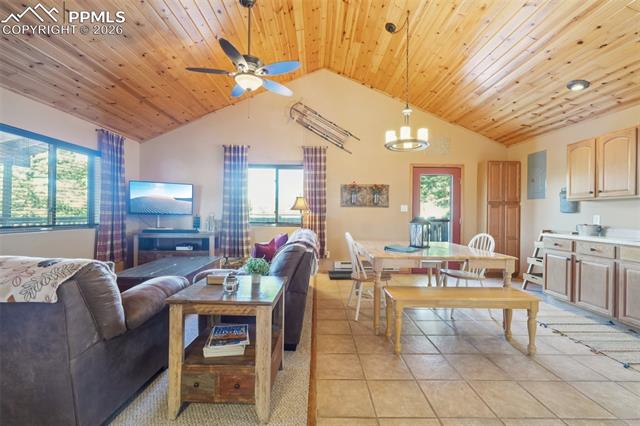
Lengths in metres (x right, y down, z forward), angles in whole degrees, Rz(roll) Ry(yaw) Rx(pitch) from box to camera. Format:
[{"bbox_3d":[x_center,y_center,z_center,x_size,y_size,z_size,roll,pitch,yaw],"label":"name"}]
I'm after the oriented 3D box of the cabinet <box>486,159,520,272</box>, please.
[{"bbox_3d":[3.355,0.127,5.000,0.600,2.130,0.310,0,0,0],"label":"cabinet"}]

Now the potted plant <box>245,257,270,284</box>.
[{"bbox_3d":[-0.431,0.393,1.836,0.177,0.190,0.177,1,0,0],"label":"potted plant"}]

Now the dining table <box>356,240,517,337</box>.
[{"bbox_3d":[1.222,0.811,3.270,1.340,0.750,1.480,0,0,3],"label":"dining table"}]

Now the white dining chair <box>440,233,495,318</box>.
[{"bbox_3d":[1.710,0.706,3.184,0.510,0.936,0.460,1,0,-4],"label":"white dining chair"}]

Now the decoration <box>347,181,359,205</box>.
[{"bbox_3d":[0.616,-0.388,5.080,0.230,0.460,0.120,0,0,0],"label":"decoration"}]

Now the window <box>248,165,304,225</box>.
[{"bbox_3d":[-0.840,-0.345,5.190,1.130,1.180,0.100,0,0,0],"label":"window"}]

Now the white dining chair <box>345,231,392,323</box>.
[{"bbox_3d":[0.545,0.692,3.094,0.520,0.936,0.460,1,0,-9],"label":"white dining chair"}]

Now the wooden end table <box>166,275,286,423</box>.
[{"bbox_3d":[-0.557,0.836,1.785,0.610,0.665,0.615,0,0,2],"label":"wooden end table"}]

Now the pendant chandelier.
[{"bbox_3d":[1.022,-1.579,3.141,0.530,1.610,0.550,1,0,0],"label":"pendant chandelier"}]

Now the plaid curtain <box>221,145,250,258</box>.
[{"bbox_3d":[-1.589,-0.207,5.010,0.550,2.110,0.120,1,0,0],"label":"plaid curtain"}]

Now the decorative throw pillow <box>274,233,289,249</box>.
[{"bbox_3d":[-0.575,0.446,3.445,0.410,0.410,0.150,1,-20,30],"label":"decorative throw pillow"}]

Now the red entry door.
[{"bbox_3d":[2.267,0.150,5.160,0.930,2.050,0.060,0,0,0],"label":"red entry door"}]

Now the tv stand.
[{"bbox_3d":[-2.530,0.784,4.820,1.340,0.820,0.400,0,0,-4],"label":"tv stand"}]

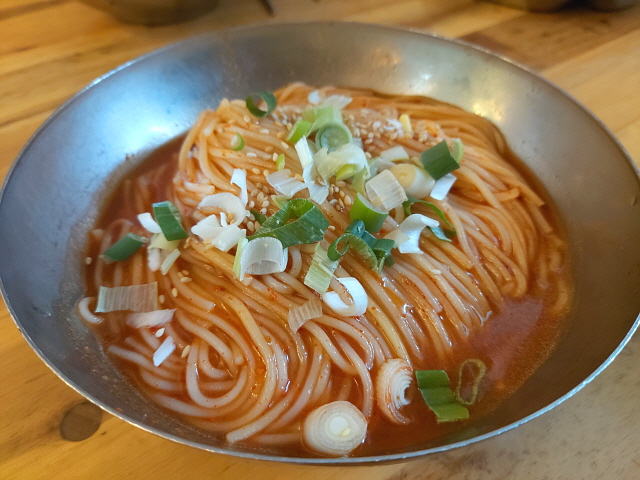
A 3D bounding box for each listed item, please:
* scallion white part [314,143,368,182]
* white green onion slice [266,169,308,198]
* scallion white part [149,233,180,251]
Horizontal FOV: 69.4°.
[{"bbox_3d":[0.007,-0.027,0.162,0.018,0.009,0.011,0,47,0],"label":"scallion white part"},{"bbox_3d":[-0.013,-0.022,0.178,0.015,0.004,0.010,18,63,9],"label":"white green onion slice"},{"bbox_3d":[-0.062,0.001,0.183,0.012,0.004,0.008,0,67,0],"label":"scallion white part"}]

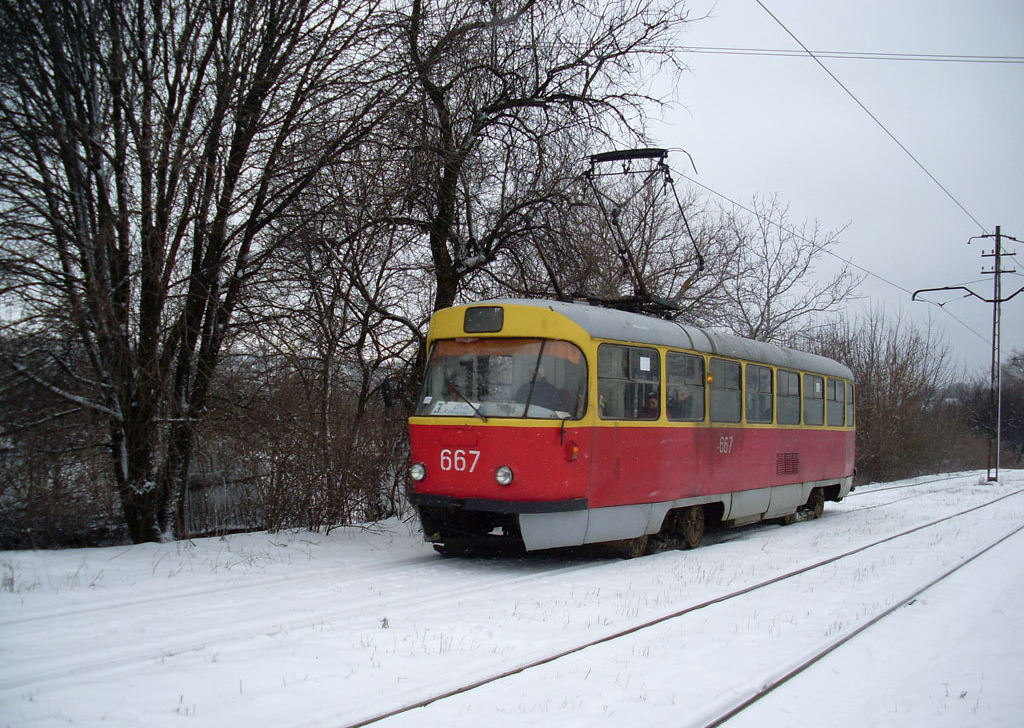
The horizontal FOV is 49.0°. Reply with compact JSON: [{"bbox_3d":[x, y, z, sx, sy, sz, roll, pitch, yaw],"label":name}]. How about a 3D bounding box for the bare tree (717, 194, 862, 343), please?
[{"bbox_3d":[9.400,-0.900,38.000,5.300,9.700,5.000,0,-3,13],"label":"bare tree"}]

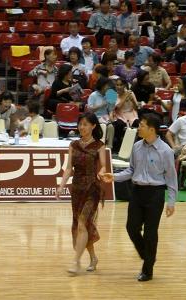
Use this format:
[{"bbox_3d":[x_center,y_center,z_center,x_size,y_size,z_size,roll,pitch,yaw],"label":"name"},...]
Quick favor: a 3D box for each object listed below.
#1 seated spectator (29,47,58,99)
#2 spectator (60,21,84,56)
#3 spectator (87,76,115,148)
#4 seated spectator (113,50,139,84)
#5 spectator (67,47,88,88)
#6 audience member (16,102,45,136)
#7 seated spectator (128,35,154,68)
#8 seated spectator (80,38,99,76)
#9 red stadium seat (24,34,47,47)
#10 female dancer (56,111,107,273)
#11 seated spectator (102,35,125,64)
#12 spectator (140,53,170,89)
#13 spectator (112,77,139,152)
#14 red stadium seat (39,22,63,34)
[{"bbox_3d":[-0.737,-0.935,36.006,0.480,1.260,0.750,0,5,-8],"label":"seated spectator"},{"bbox_3d":[-0.349,-1.461,37.726,0.500,1.260,0.750,0,5,-10],"label":"spectator"},{"bbox_3d":[0.182,-0.499,36.120,0.500,1.250,0.800,-1,5,-22],"label":"spectator"},{"bbox_3d":[0.547,-1.012,37.800,0.500,1.200,0.750,0,5,-6],"label":"seated spectator"},{"bbox_3d":[-0.253,-1.085,37.800,0.500,1.200,0.750,0,5,3],"label":"spectator"},{"bbox_3d":[-0.847,-0.068,32.400,0.720,1.200,0.460,-2,5,-24],"label":"audience member"},{"bbox_3d":[0.723,-1.232,37.174,0.520,1.220,0.750,1,5,-5],"label":"seated spectator"},{"bbox_3d":[-0.075,-1.288,38.600,0.480,1.150,0.720,0,5,3],"label":"seated spectator"},{"bbox_3d":[-0.920,-1.719,38.564,0.420,0.400,0.440,0,5,-14],"label":"red stadium seat"},{"bbox_3d":[-0.096,0.431,23.450,0.500,1.620,0.480,3,6,37],"label":"female dancer"},{"bbox_3d":[0.327,-1.263,38.585,0.500,1.250,0.720,1,5,-5],"label":"seated spectator"},{"bbox_3d":[1.054,-0.954,37.978,0.520,1.250,0.750,1,5,-2],"label":"spectator"},{"bbox_3d":[0.510,-0.566,36.300,0.500,1.180,0.720,1,5,9],"label":"spectator"},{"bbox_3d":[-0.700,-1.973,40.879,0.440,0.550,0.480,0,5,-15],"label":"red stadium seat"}]

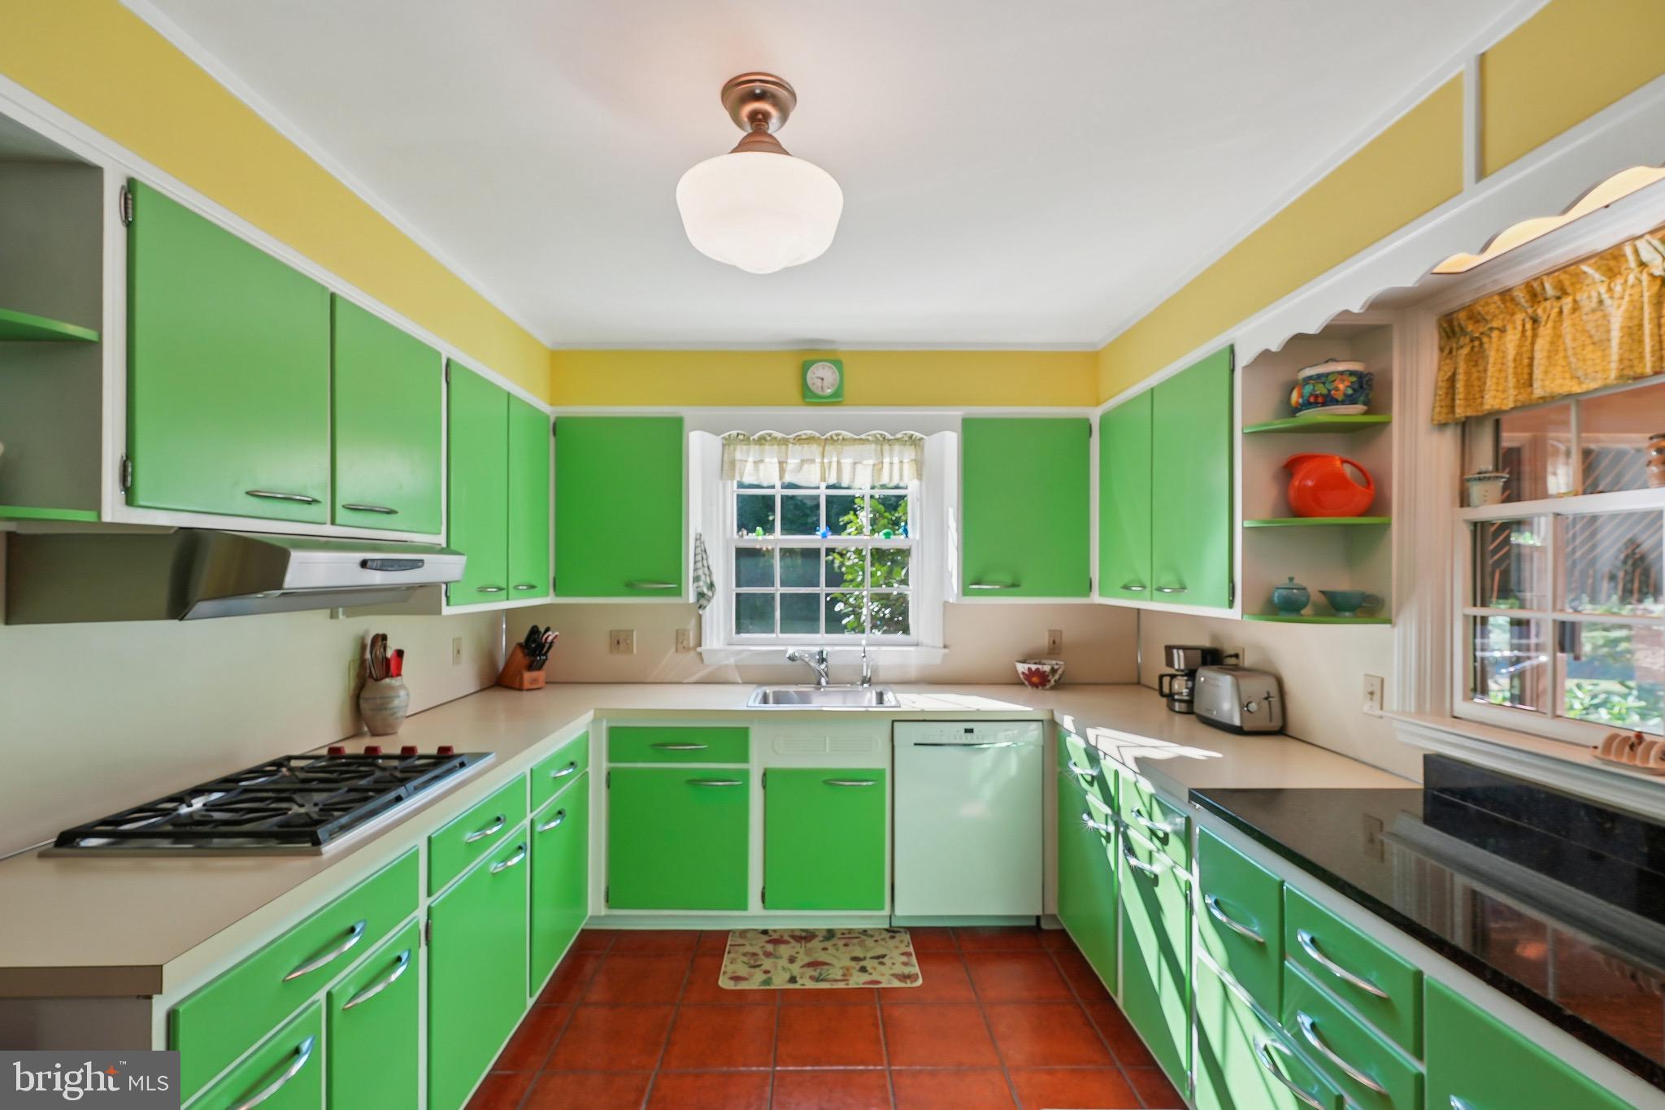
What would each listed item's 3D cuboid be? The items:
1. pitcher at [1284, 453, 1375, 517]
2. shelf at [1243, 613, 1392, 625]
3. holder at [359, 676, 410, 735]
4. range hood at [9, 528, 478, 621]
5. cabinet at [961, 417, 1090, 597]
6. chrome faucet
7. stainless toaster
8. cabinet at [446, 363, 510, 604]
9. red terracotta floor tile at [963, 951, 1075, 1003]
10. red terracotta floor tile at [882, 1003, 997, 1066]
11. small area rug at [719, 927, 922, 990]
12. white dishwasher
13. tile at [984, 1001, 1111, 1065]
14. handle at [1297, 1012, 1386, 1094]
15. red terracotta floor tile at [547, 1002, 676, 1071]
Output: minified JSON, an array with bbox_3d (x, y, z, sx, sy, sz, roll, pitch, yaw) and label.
[{"bbox_3d":[1.390,-0.191,2.085,0.222,0.176,0.120,0,-1,14],"label":"pitcher"},{"bbox_3d":[1.354,0.179,2.062,0.320,0.019,0.175,0,-1,-1],"label":"shelf"},{"bbox_3d":[-1.536,0.517,2.535,0.150,0.190,0.150,0,-1,-1],"label":"holder"},{"bbox_3d":[-1.338,0.044,1.799,0.530,0.185,0.770,0,-1,-1],"label":"range hood"},{"bbox_3d":[0.855,-0.208,3.433,0.570,0.795,0.340,0,-1,-1],"label":"cabinet"},{"bbox_3d":[-0.103,0.538,3.424,0.065,0.180,0.245,-1,-1,42],"label":"chrome faucet"},{"bbox_3d":[1.459,0.520,2.677,0.175,0.195,0.310,0,-1,-1],"label":"stainless toaster"},{"bbox_3d":[-1.385,-0.226,2.556,0.330,0.779,0.453,0,-1,-1],"label":"cabinet"},{"bbox_3d":[0.671,1.535,2.708,0.330,0.010,0.330,0,-1,-1],"label":"red terracotta floor tile"},{"bbox_3d":[0.332,1.520,2.336,0.330,0.013,0.330,0,-1,-1],"label":"red terracotta floor tile"},{"bbox_3d":[-0.042,1.527,2.815,0.710,0.008,0.435,0,-1,-1],"label":"small area rug"},{"bbox_3d":[0.548,1.083,3.279,0.603,0.809,0.600,0,-1,-1],"label":"white dishwasher"},{"bbox_3d":[0.677,1.520,2.338,0.335,0.012,0.322,0,-1,-1],"label":"tile"},{"bbox_3d":[0.895,0.881,1.324,0.036,0.022,0.228,0,-1,-1],"label":"handle"},{"bbox_3d":[-0.682,1.516,2.321,0.330,0.013,0.330,0,-1,-1],"label":"red terracotta floor tile"}]

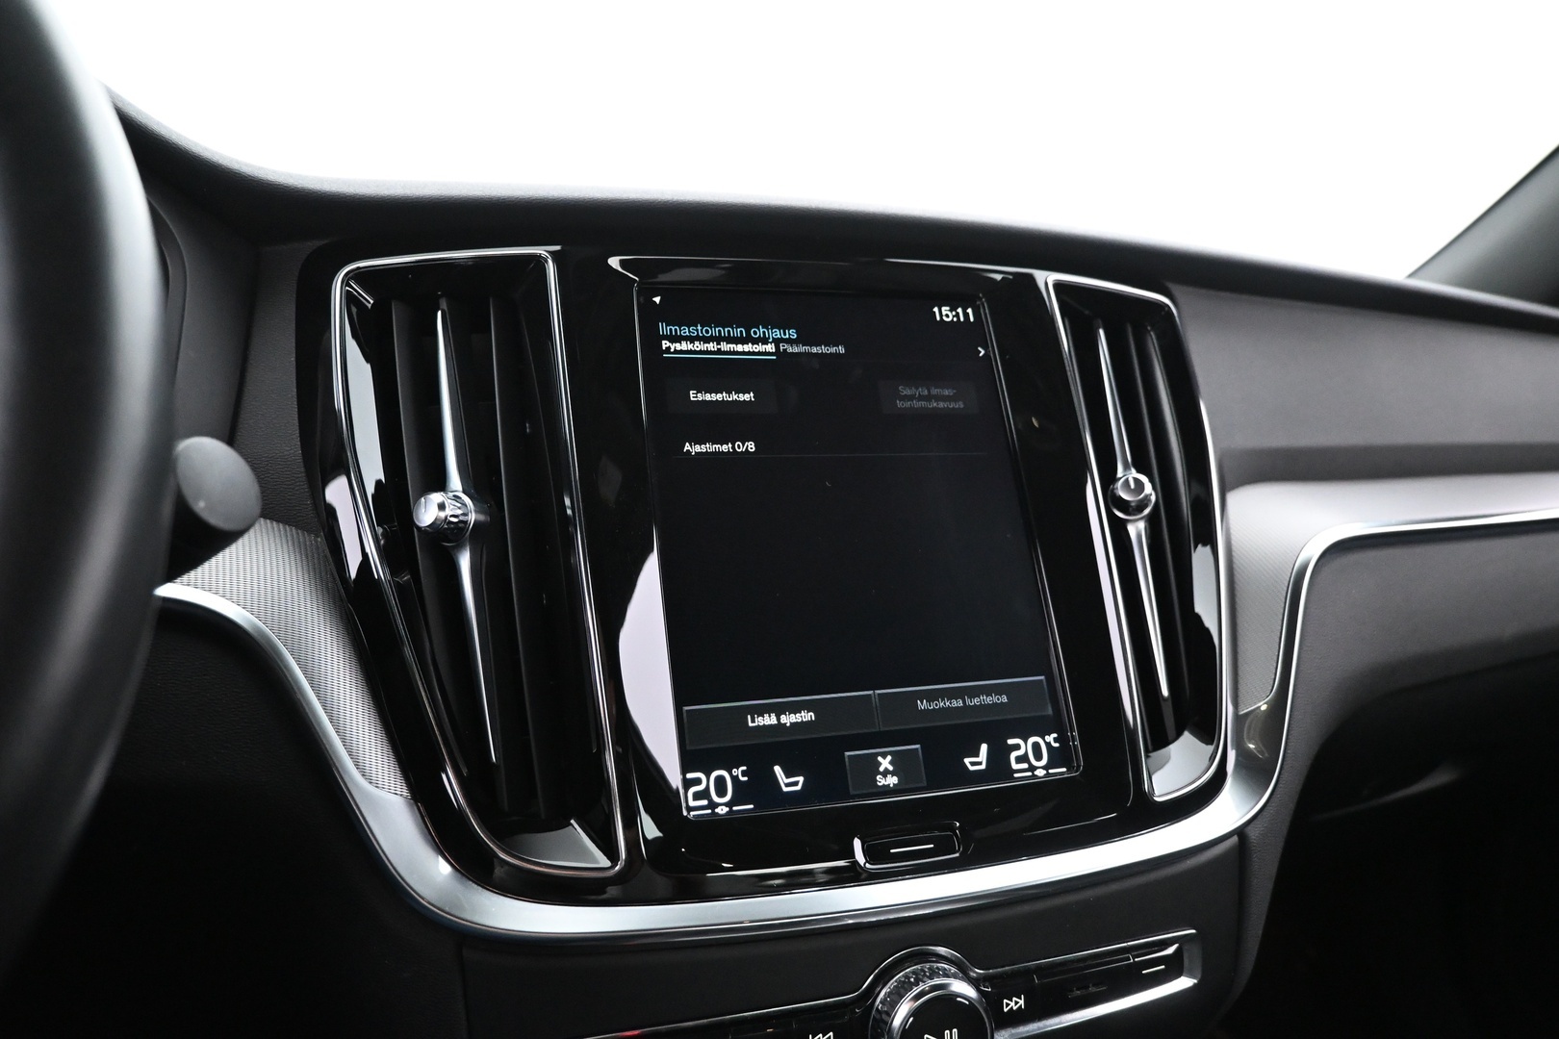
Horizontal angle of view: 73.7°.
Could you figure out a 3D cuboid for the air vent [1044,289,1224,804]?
[{"bbox_3d":[0.139,0.005,0.412,0.081,0.211,0.040,7,-22,-30],"label":"air vent"}]

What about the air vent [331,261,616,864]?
[{"bbox_3d":[-0.100,0.012,0.343,0.081,0.211,0.040,-10,-17,-2],"label":"air vent"}]

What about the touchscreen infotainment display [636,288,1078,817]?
[{"bbox_3d":[0.025,0.003,0.360,0.137,0.183,0.015,-2,-19,-16],"label":"touchscreen infotainment display"}]

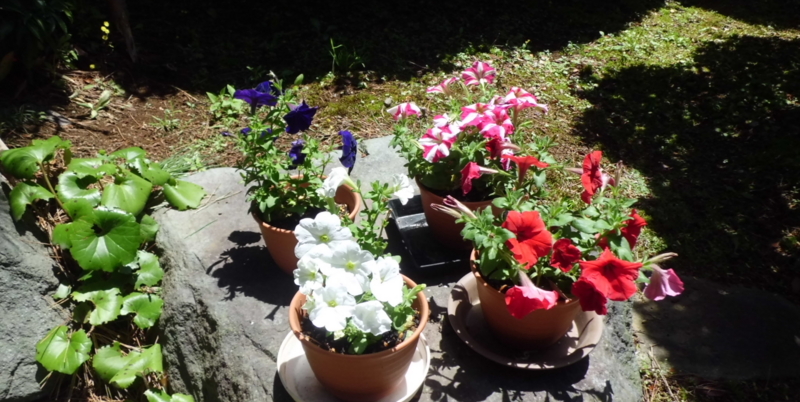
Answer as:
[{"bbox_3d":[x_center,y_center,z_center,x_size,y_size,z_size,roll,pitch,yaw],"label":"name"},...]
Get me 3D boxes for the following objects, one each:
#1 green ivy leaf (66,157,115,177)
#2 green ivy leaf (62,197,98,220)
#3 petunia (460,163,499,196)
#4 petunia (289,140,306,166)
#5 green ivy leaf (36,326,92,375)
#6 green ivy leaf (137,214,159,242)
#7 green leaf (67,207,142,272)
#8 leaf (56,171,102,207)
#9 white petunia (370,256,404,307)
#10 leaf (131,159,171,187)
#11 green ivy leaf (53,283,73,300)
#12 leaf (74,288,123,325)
[{"bbox_3d":[-0.583,-0.063,1.131,0.090,0.026,0.075,0,39,0],"label":"green ivy leaf"},{"bbox_3d":[-0.558,0.015,1.050,0.062,0.027,0.052,0,47,0],"label":"green ivy leaf"},{"bbox_3d":[0.116,-0.033,0.880,0.050,0.046,0.048,-12,31,6],"label":"petunia"},{"bbox_3d":[-0.150,-0.071,0.880,0.036,0.043,0.036,17,26,26],"label":"petunia"},{"bbox_3d":[-0.501,0.223,0.900,0.075,0.020,0.075,10,54,-14],"label":"green ivy leaf"},{"bbox_3d":[-0.447,0.049,1.060,0.042,0.022,0.050,-17,61,-25],"label":"green ivy leaf"},{"bbox_3d":[-0.492,0.064,1.000,0.122,0.040,0.105,0,50,0],"label":"green leaf"},{"bbox_3d":[-0.581,-0.021,1.088,0.085,0.030,0.085,0,46,0],"label":"leaf"},{"bbox_3d":[-0.015,0.094,0.700,0.045,0.058,0.030,-19,-4,-28],"label":"white petunia"},{"bbox_3d":[-0.473,-0.052,1.140,0.072,0.030,0.068,0,48,0],"label":"leaf"},{"bbox_3d":[-0.561,0.151,1.000,0.030,0.011,0.026,29,54,-2],"label":"green ivy leaf"},{"bbox_3d":[-0.497,0.174,0.990,0.076,0.030,0.070,0,43,0],"label":"leaf"}]

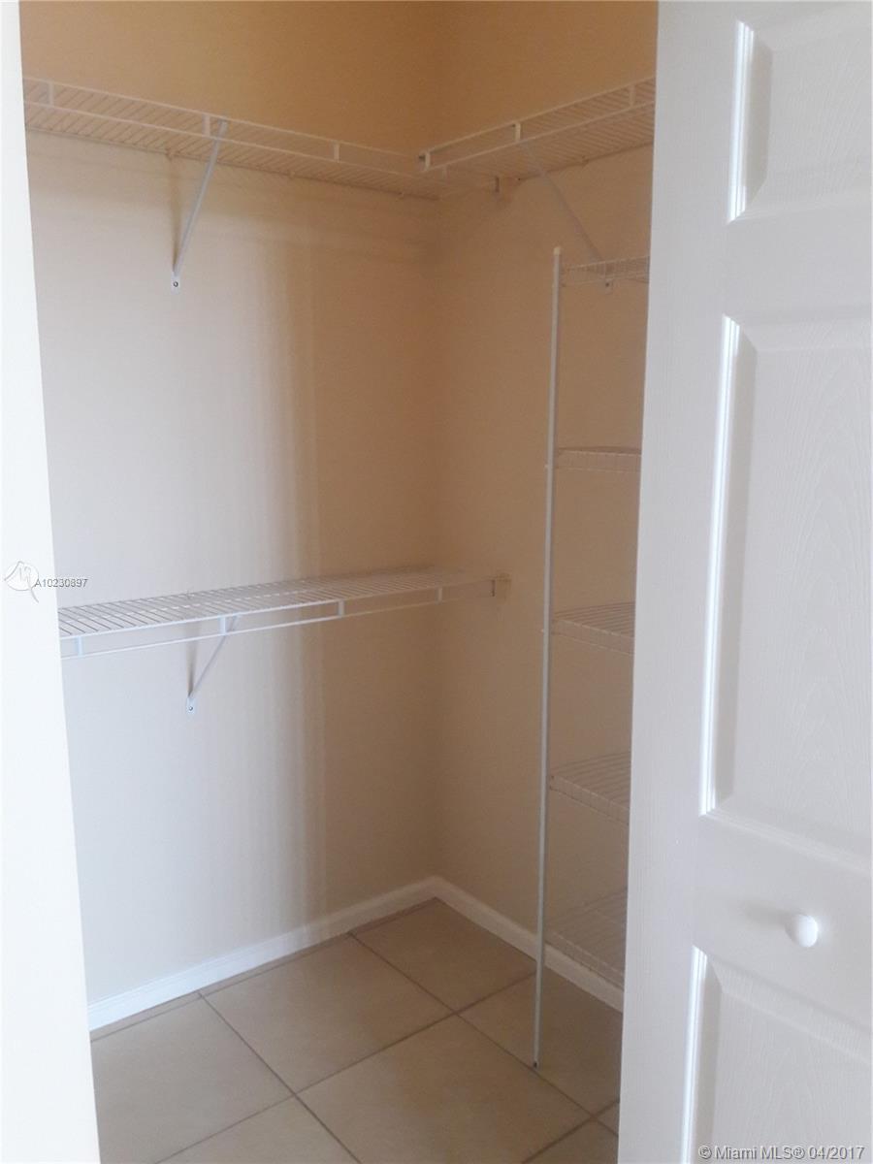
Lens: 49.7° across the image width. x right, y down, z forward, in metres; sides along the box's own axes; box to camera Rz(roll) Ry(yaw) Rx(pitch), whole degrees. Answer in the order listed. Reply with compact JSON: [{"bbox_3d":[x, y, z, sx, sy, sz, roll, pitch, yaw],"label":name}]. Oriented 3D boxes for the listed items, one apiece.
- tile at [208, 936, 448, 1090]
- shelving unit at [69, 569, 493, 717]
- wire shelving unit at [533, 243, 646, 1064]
[{"bbox_3d":[-0.277,1.066,2.367,0.452,0.010,0.452,-8,12,-38],"label":"tile"},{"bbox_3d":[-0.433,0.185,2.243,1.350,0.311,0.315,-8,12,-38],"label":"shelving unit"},{"bbox_3d":[0.499,0.239,1.900,0.327,1.778,0.500,-8,12,-38],"label":"wire shelving unit"}]

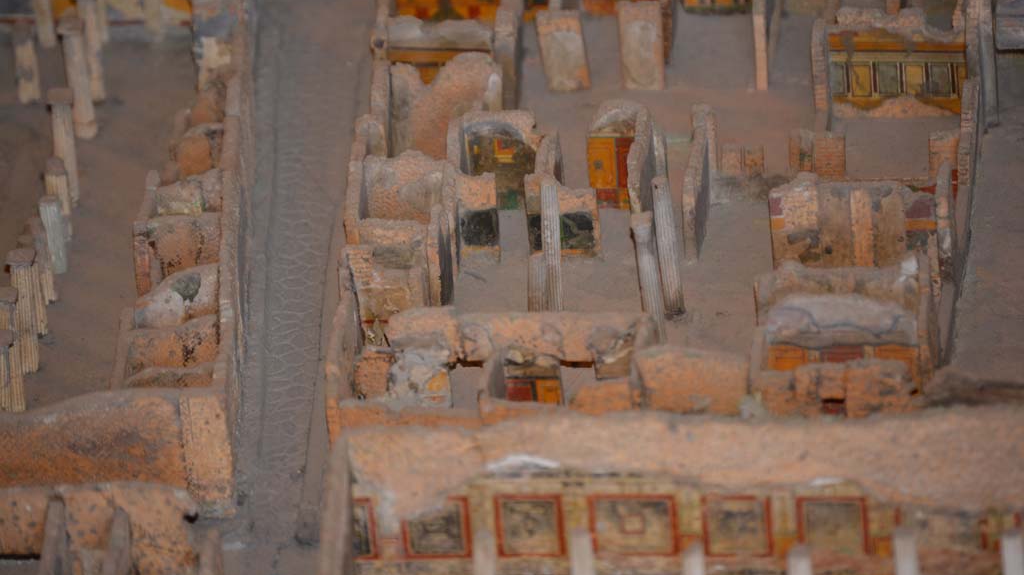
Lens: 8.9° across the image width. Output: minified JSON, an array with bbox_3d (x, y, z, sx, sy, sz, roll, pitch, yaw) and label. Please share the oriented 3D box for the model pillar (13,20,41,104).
[{"bbox_3d":[-0.172,-0.079,2.344,0.007,0.029,0.007,-5,33,-4],"label":"model pillar"}]

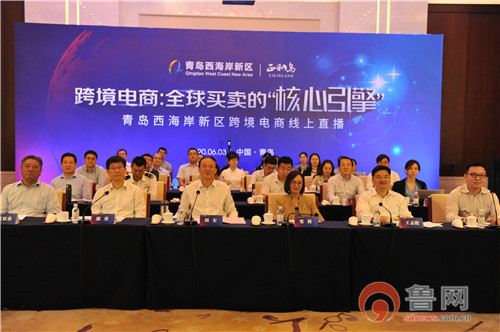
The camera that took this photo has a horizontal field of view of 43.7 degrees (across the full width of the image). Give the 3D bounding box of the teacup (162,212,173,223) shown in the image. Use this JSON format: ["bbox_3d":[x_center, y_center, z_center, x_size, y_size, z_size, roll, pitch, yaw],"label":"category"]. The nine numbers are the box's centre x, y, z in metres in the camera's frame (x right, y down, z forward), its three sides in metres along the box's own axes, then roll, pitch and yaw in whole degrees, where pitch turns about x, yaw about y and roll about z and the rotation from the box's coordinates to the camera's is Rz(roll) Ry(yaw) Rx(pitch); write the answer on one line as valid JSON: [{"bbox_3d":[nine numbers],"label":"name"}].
[{"bbox_3d":[-0.746,0.471,5.648,0.105,0.105,0.105,1,3,-1],"label":"teacup"}]

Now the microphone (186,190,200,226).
[{"bbox_3d":[-0.524,0.379,5.710,0.130,0.300,0.240,1,3,5],"label":"microphone"}]

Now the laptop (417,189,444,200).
[{"bbox_3d":[2.199,0.359,7.675,0.325,0.200,0.260,1,3,0],"label":"laptop"}]

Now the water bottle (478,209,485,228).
[{"bbox_3d":[2.093,0.472,5.631,0.063,0.175,0.063,1,3,-1],"label":"water bottle"}]

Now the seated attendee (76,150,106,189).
[{"bbox_3d":[-2.389,0.429,9.230,0.490,1.304,0.760,1,3,-1],"label":"seated attendee"}]

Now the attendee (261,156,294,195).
[{"bbox_3d":[0.391,0.537,7.750,0.520,1.292,0.780,1,3,0],"label":"attendee"}]

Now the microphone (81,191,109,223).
[{"bbox_3d":[-1.408,0.372,5.680,0.200,0.290,0.280,2,3,27],"label":"microphone"}]

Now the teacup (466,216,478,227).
[{"bbox_3d":[2.062,0.500,5.790,0.095,0.105,0.090,1,3,-3],"label":"teacup"}]

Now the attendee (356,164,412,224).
[{"bbox_3d":[1.300,0.635,6.080,0.550,1.278,0.780,1,3,-1],"label":"attendee"}]

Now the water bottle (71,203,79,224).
[{"bbox_3d":[-1.550,0.435,5.550,0.064,0.172,0.064,1,3,-3],"label":"water bottle"}]

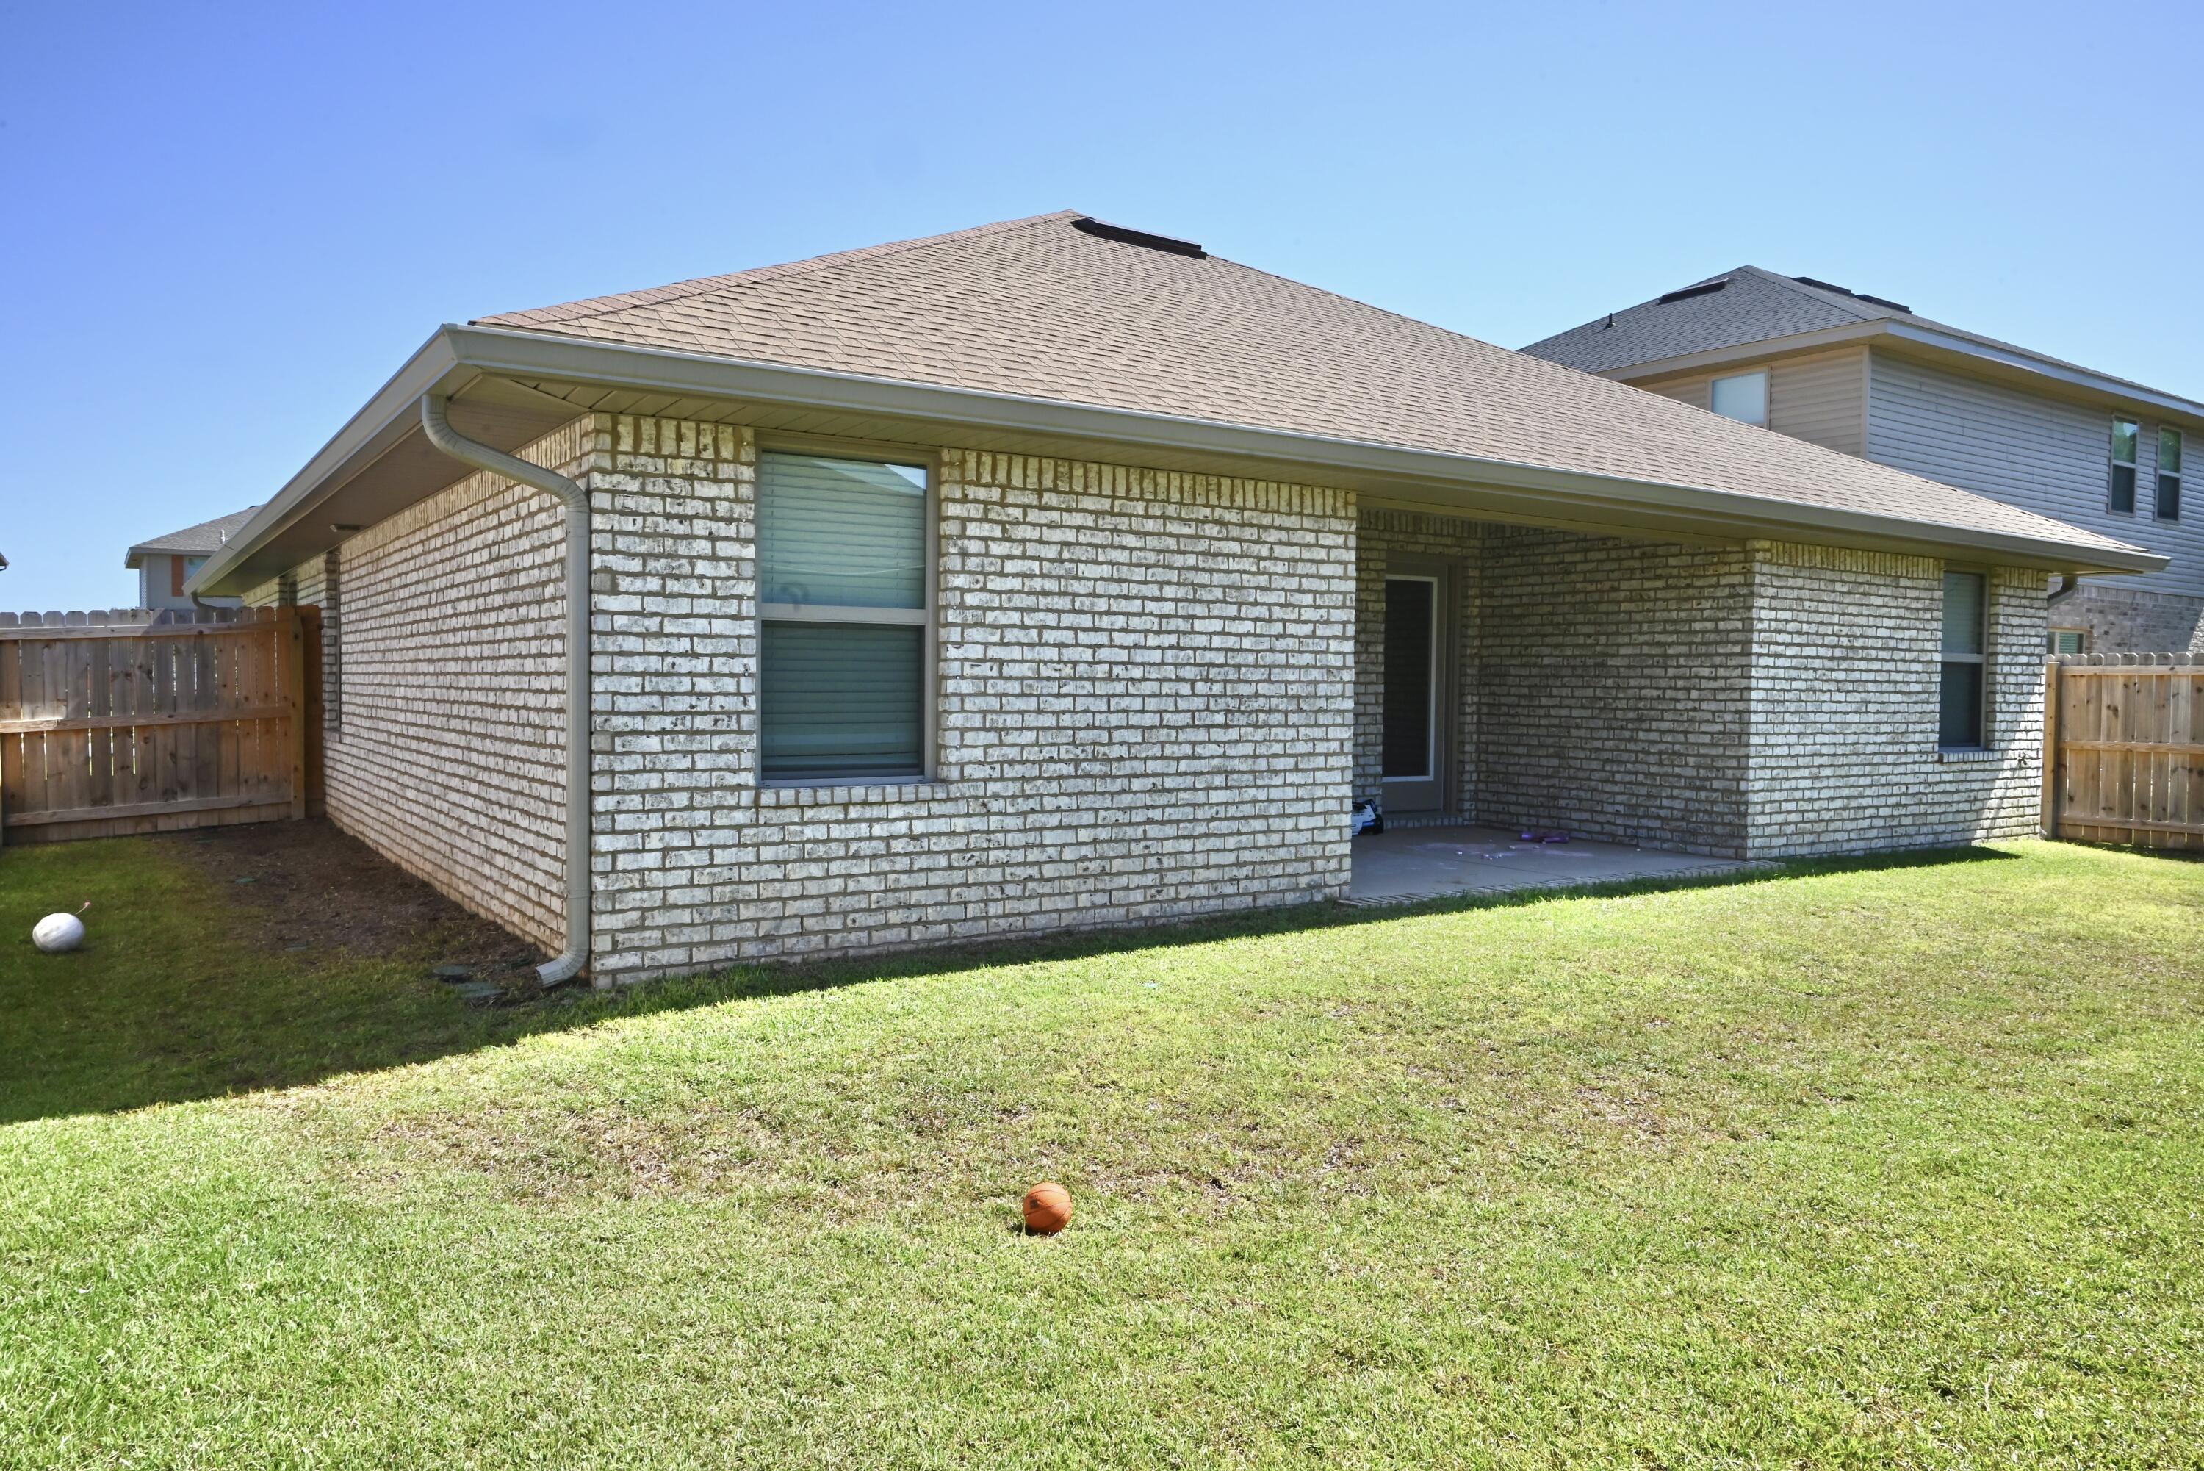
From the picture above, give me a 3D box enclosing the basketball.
[{"bbox_3d":[-0.137,1.200,3.730,0.126,0.126,0.126,1,2,0],"label":"basketball"}]

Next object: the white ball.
[{"bbox_3d":[-5.080,0.969,7.160,0.203,0.200,0.203,-1,2,-34],"label":"white ball"}]

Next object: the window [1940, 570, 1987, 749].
[{"bbox_3d":[7.029,-0.618,12.025,0.880,1.460,0.100,-1,2,-34],"label":"window"}]

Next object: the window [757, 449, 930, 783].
[{"bbox_3d":[-1.118,-0.512,6.515,0.880,1.460,0.100,-1,2,-34],"label":"window"}]

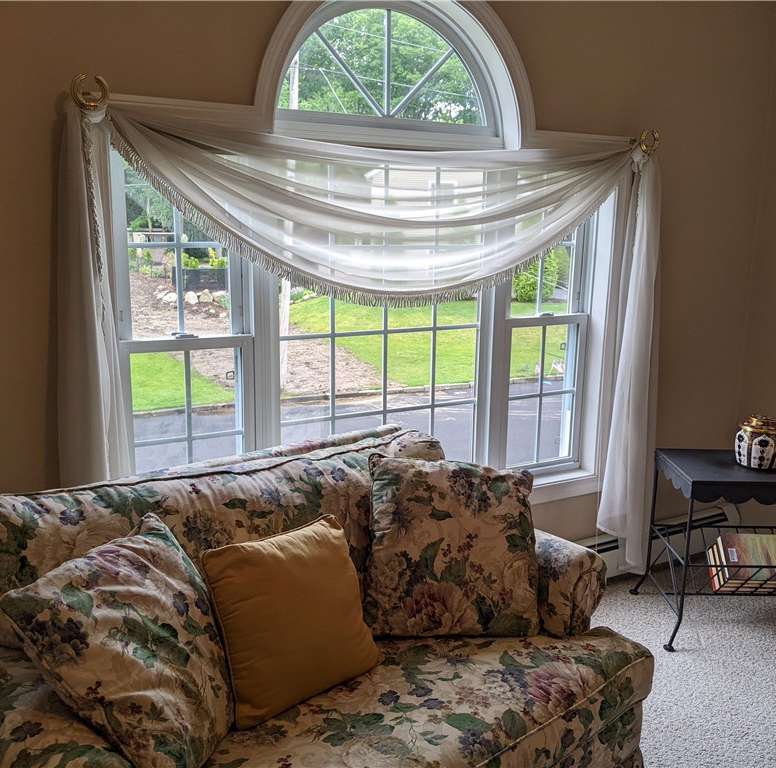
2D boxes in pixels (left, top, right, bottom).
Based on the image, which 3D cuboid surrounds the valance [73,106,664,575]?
[{"bbox_3d":[0.103,0.042,2.661,2.240,1.700,0.170,-6,13,-29],"label":"valance"}]

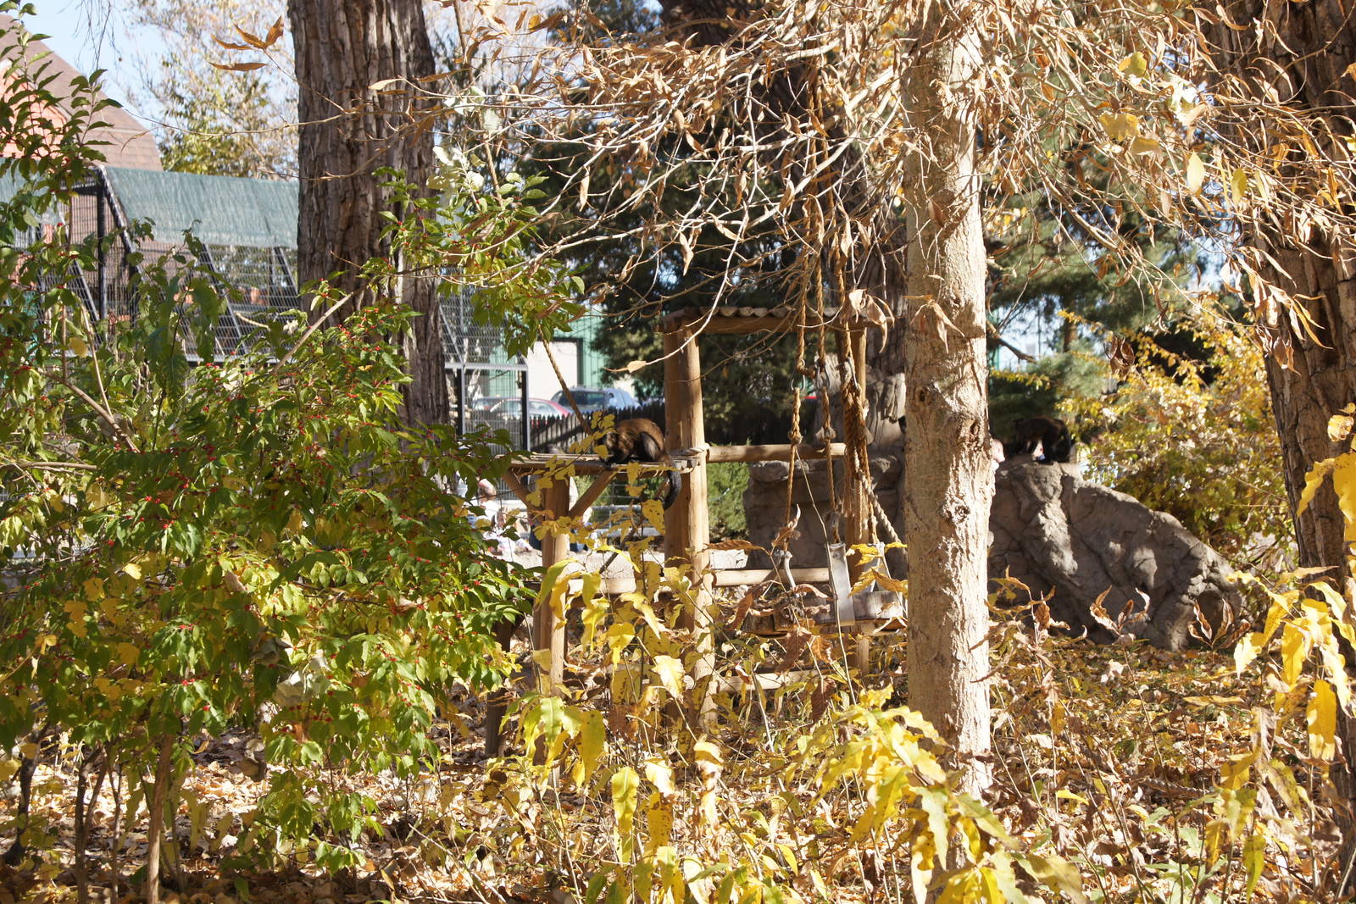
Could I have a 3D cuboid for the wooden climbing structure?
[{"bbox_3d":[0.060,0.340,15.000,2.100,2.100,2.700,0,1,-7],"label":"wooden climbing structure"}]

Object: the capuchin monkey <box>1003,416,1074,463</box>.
[{"bbox_3d":[2.394,-0.084,20.500,0.460,0.320,0.180,0,1,21],"label":"capuchin monkey"}]

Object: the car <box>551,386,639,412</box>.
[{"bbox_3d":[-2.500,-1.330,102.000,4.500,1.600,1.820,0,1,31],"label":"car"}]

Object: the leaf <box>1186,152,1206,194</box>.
[{"bbox_3d":[1.592,-0.858,9.500,0.058,0.125,0.020,0,1,0],"label":"leaf"}]

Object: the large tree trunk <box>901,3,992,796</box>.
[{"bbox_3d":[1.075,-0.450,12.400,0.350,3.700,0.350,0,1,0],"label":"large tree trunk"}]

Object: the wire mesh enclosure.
[{"bbox_3d":[-6.900,-1.650,48.500,4.500,5.000,12.000,0,1,38],"label":"wire mesh enclosure"}]

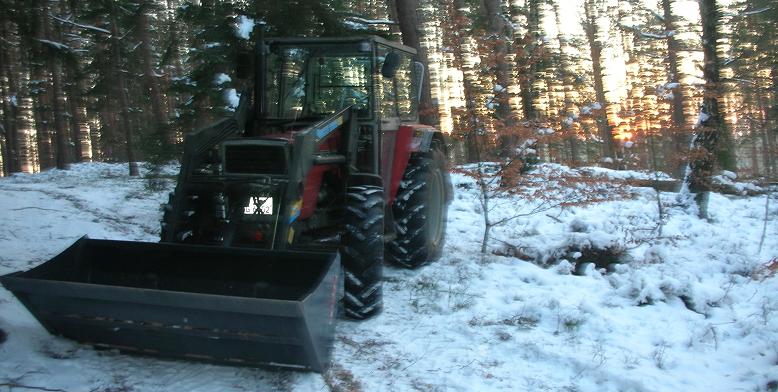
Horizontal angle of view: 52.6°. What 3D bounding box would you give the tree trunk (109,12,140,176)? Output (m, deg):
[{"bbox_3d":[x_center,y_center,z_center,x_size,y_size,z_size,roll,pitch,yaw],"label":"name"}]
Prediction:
[{"bbox_3d":[-6.386,-2.499,19.000,0.200,4.100,0.200,-7,3,-18],"label":"tree trunk"}]

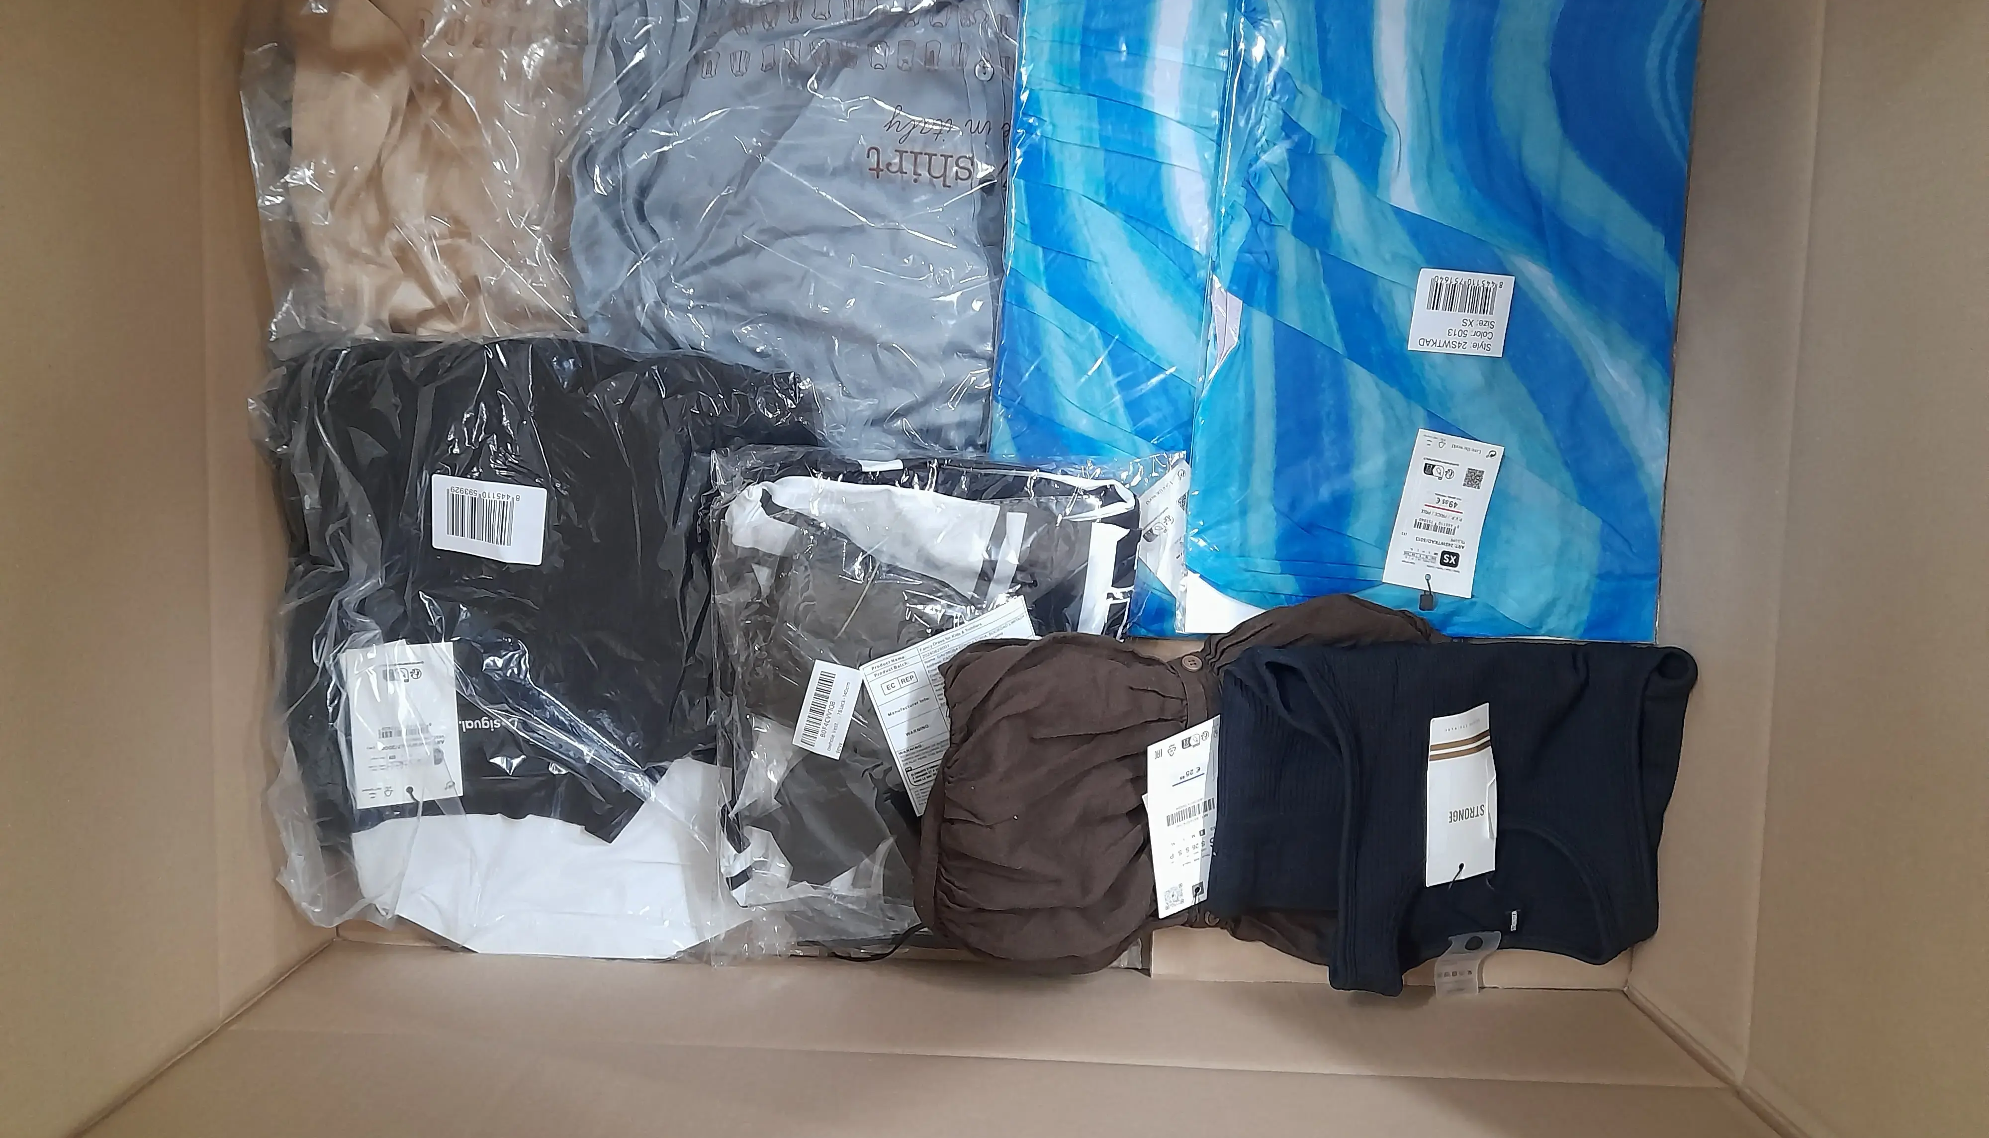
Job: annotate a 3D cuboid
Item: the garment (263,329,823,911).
[{"bbox_3d":[-0.252,0.041,0.814,0.294,0.052,0.321,2,95,0],"label":"garment"}]

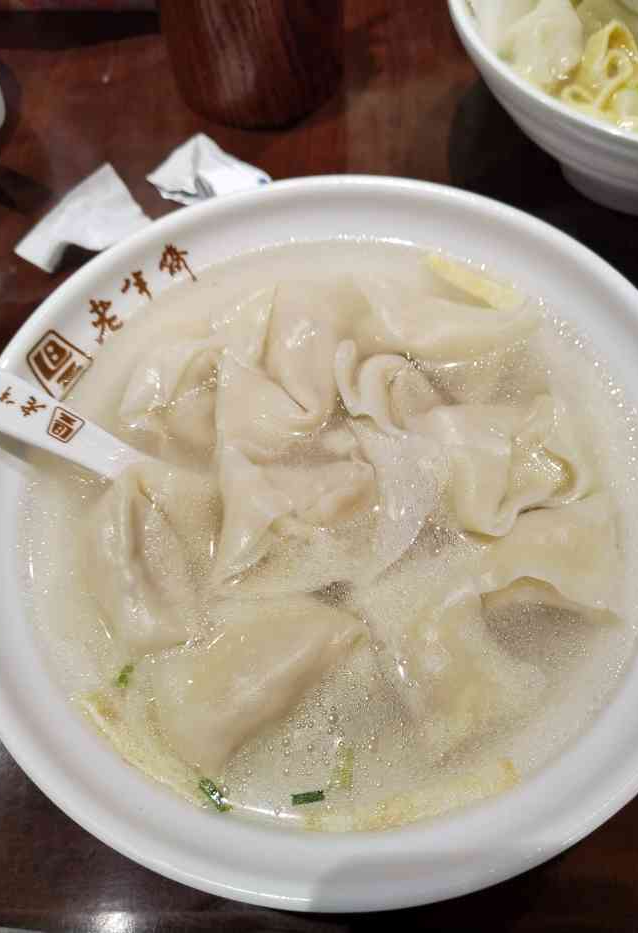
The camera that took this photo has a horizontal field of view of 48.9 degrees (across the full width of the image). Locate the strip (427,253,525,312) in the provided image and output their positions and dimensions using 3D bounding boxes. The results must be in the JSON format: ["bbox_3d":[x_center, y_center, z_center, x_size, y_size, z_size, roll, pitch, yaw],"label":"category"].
[{"bbox_3d":[0.056,-0.066,0.251,0.036,0.004,0.009,34,70,18],"label":"strip"}]

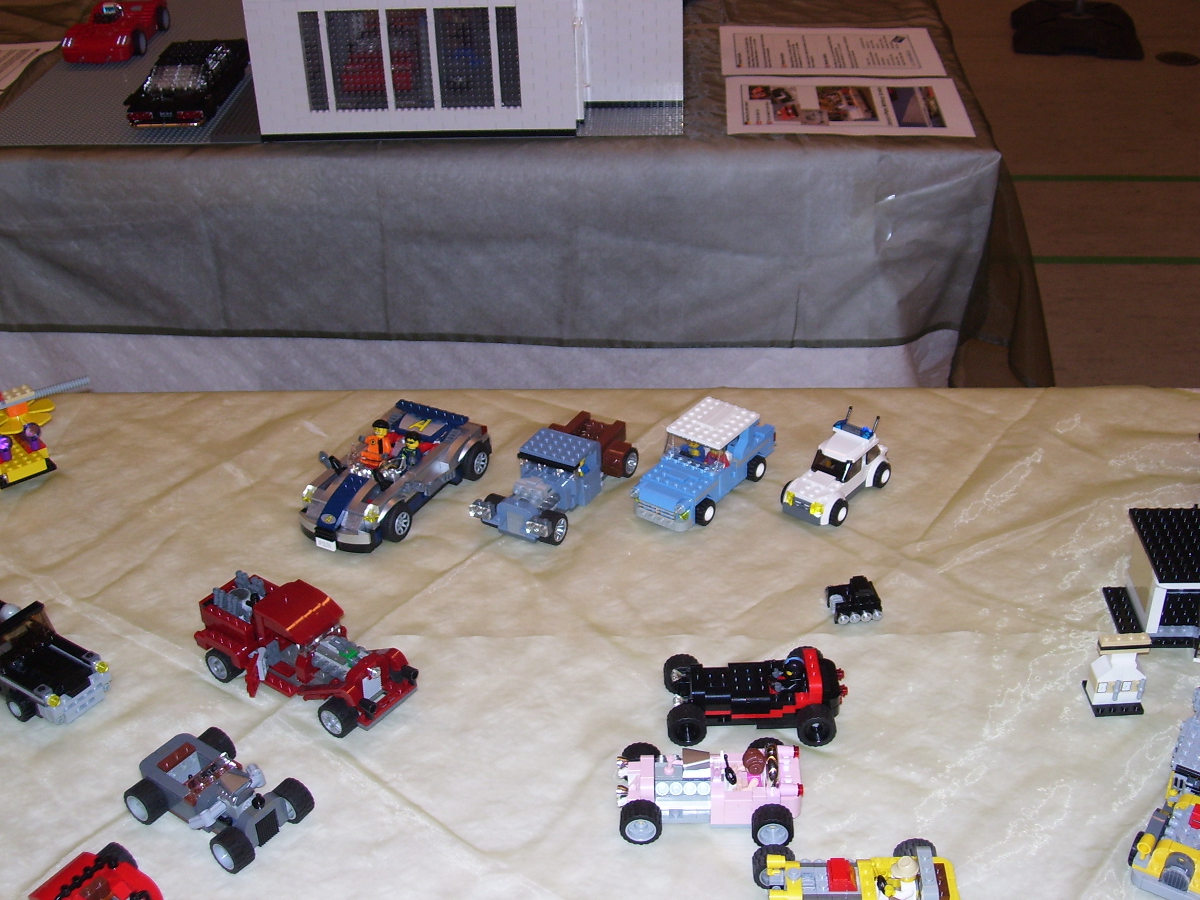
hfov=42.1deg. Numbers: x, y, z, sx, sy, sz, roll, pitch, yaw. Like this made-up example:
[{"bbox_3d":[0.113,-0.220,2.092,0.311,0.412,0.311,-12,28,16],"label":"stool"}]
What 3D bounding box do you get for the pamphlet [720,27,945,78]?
[{"bbox_3d":[0.315,-0.550,2.150,0.297,0.002,0.210,1,33,3],"label":"pamphlet"}]

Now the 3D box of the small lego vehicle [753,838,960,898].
[{"bbox_3d":[0.142,0.240,0.858,0.111,0.046,0.064,0,33,1],"label":"small lego vehicle"}]

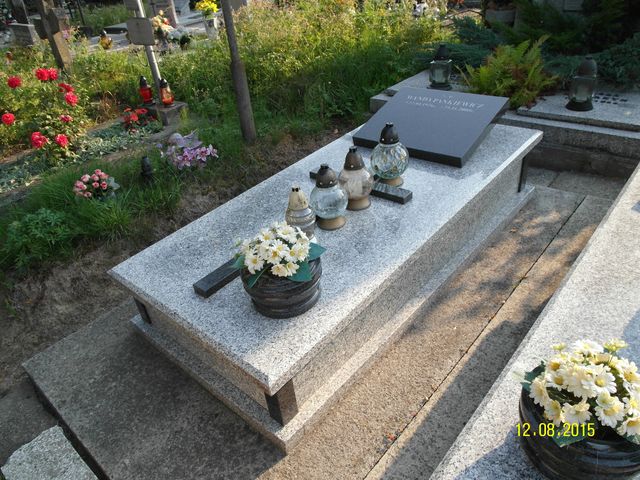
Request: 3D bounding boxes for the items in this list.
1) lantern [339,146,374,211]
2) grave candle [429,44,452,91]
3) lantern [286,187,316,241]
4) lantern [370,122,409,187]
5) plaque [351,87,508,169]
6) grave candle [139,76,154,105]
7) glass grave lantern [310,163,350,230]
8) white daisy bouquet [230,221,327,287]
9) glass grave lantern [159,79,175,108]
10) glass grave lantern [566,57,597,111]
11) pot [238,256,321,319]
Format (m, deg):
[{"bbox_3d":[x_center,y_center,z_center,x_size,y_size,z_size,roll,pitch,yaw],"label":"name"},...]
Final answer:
[{"bbox_3d":[0.160,-0.268,1.921,0.155,0.268,0.155,-5,33,5],"label":"lantern"},{"bbox_3d":[0.897,-1.279,3.289,0.172,0.303,0.172,21,40,37],"label":"grave candle"},{"bbox_3d":[-0.074,-0.104,1.769,0.120,0.226,0.120,-10,33,-2],"label":"lantern"},{"bbox_3d":[0.305,-0.373,1.912,0.163,0.263,0.163,-6,33,4],"label":"lantern"},{"bbox_3d":[0.557,-0.600,2.275,0.615,0.056,0.496,21,58,38],"label":"plaque"},{"bbox_3d":[-1.690,-1.436,4.257,0.115,0.247,0.115,21,40,37],"label":"grave candle"},{"bbox_3d":[0.031,-0.168,1.683,0.146,0.240,0.146,-6,33,4],"label":"glass grave lantern"},{"bbox_3d":[-0.141,0.054,1.415,0.290,0.150,0.250,-9,33,0],"label":"white daisy bouquet"},{"bbox_3d":[-1.466,-1.387,4.169,0.115,0.241,0.115,21,40,37],"label":"glass grave lantern"},{"bbox_3d":[1.531,-0.908,2.569,0.158,0.275,0.158,11,38,27],"label":"glass grave lantern"},{"bbox_3d":[-0.122,0.125,1.354,0.245,0.148,0.245,-6,33,4],"label":"pot"}]

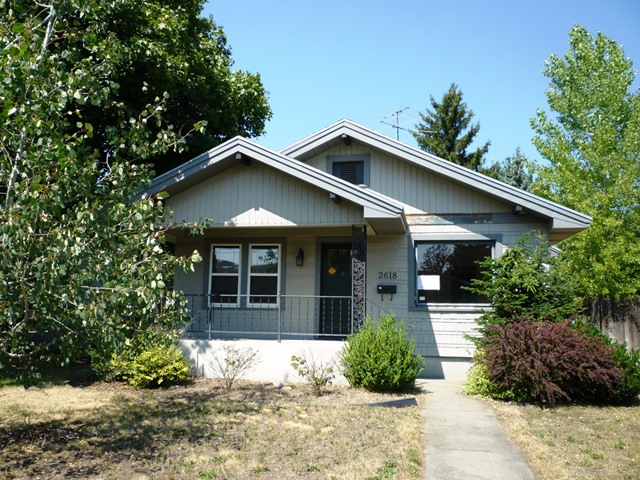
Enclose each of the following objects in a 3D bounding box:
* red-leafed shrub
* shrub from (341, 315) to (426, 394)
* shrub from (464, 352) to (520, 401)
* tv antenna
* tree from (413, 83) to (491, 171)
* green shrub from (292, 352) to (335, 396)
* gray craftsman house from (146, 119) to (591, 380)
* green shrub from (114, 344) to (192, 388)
[{"bbox_3d":[3.791,1.947,8.747,2.020,1.250,1.600,0,-8,11],"label":"red-leafed shrub"},{"bbox_3d":[1.072,1.931,9.197,1.400,1.290,1.330,0,-8,11],"label":"shrub"},{"bbox_3d":[2.786,2.176,8.765,0.920,0.760,0.820,0,-8,11],"label":"shrub"},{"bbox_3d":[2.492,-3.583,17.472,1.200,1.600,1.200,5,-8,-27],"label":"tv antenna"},{"bbox_3d":[7.624,-1.948,30.620,5.600,14.780,5.600,0,-8,11],"label":"tree"},{"bbox_3d":[-0.121,2.155,8.740,0.720,0.680,0.680,0,-8,11],"label":"green shrub"},{"bbox_3d":[1.268,0.632,14.993,9.500,5.400,11.200,0,-8,11],"label":"gray craftsman house"},{"bbox_3d":[-2.987,2.192,9.574,1.380,0.710,1.100,0,-8,11],"label":"green shrub"}]

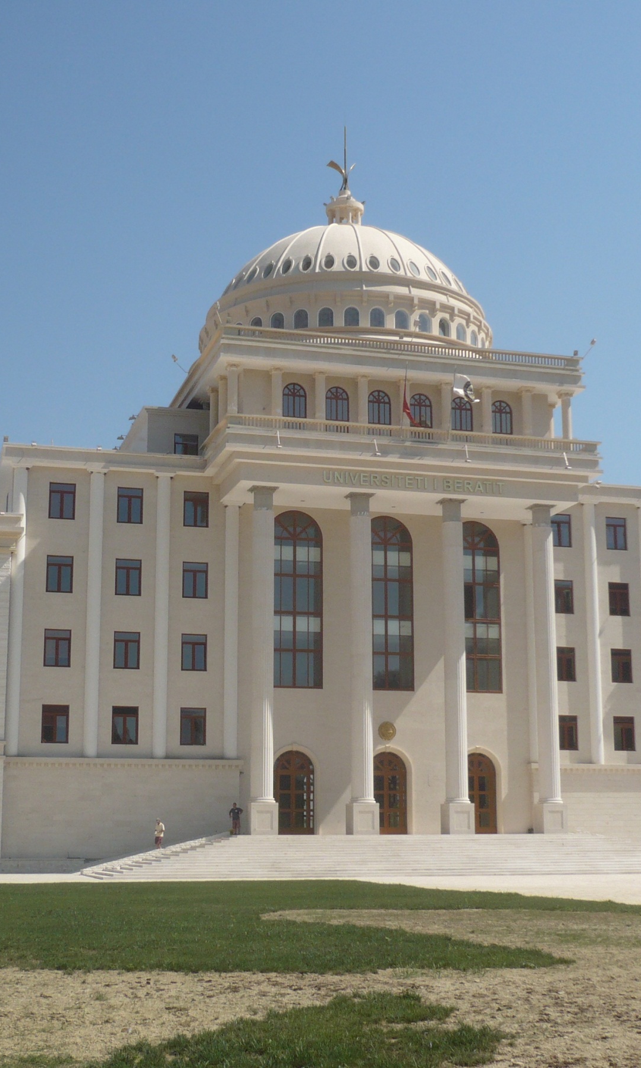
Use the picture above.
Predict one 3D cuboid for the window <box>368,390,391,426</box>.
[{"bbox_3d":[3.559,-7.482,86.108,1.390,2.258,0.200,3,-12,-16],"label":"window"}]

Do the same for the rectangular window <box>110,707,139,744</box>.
[{"bbox_3d":[-11.549,11.253,84.811,1.523,2.197,0.200,3,-11,-16],"label":"rectangular window"}]

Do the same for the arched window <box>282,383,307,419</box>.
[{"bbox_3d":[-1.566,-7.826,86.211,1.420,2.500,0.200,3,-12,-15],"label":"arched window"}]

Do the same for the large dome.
[{"bbox_3d":[1.766,-17.963,99.780,20.100,12.567,20.100,3,-12,-15],"label":"large dome"}]

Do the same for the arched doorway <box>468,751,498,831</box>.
[{"bbox_3d":[9.466,15.613,86.573,2.481,4.768,0.300,3,-12,-16],"label":"arched doorway"}]

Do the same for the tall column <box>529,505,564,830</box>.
[{"bbox_3d":[13.314,7.868,84.978,1.491,19.256,1.491,3,-12,-16],"label":"tall column"}]

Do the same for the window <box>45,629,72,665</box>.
[{"bbox_3d":[-15.146,6.552,82.864,1.551,2.211,0.200,3,-12,-15],"label":"window"}]

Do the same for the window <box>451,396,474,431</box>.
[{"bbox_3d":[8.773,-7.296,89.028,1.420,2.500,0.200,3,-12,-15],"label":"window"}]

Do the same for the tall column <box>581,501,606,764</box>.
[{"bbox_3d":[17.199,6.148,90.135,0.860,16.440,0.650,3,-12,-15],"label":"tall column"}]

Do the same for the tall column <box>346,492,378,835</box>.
[{"bbox_3d":[2.339,7.364,83.227,1.609,19.717,1.567,3,-12,-15],"label":"tall column"}]

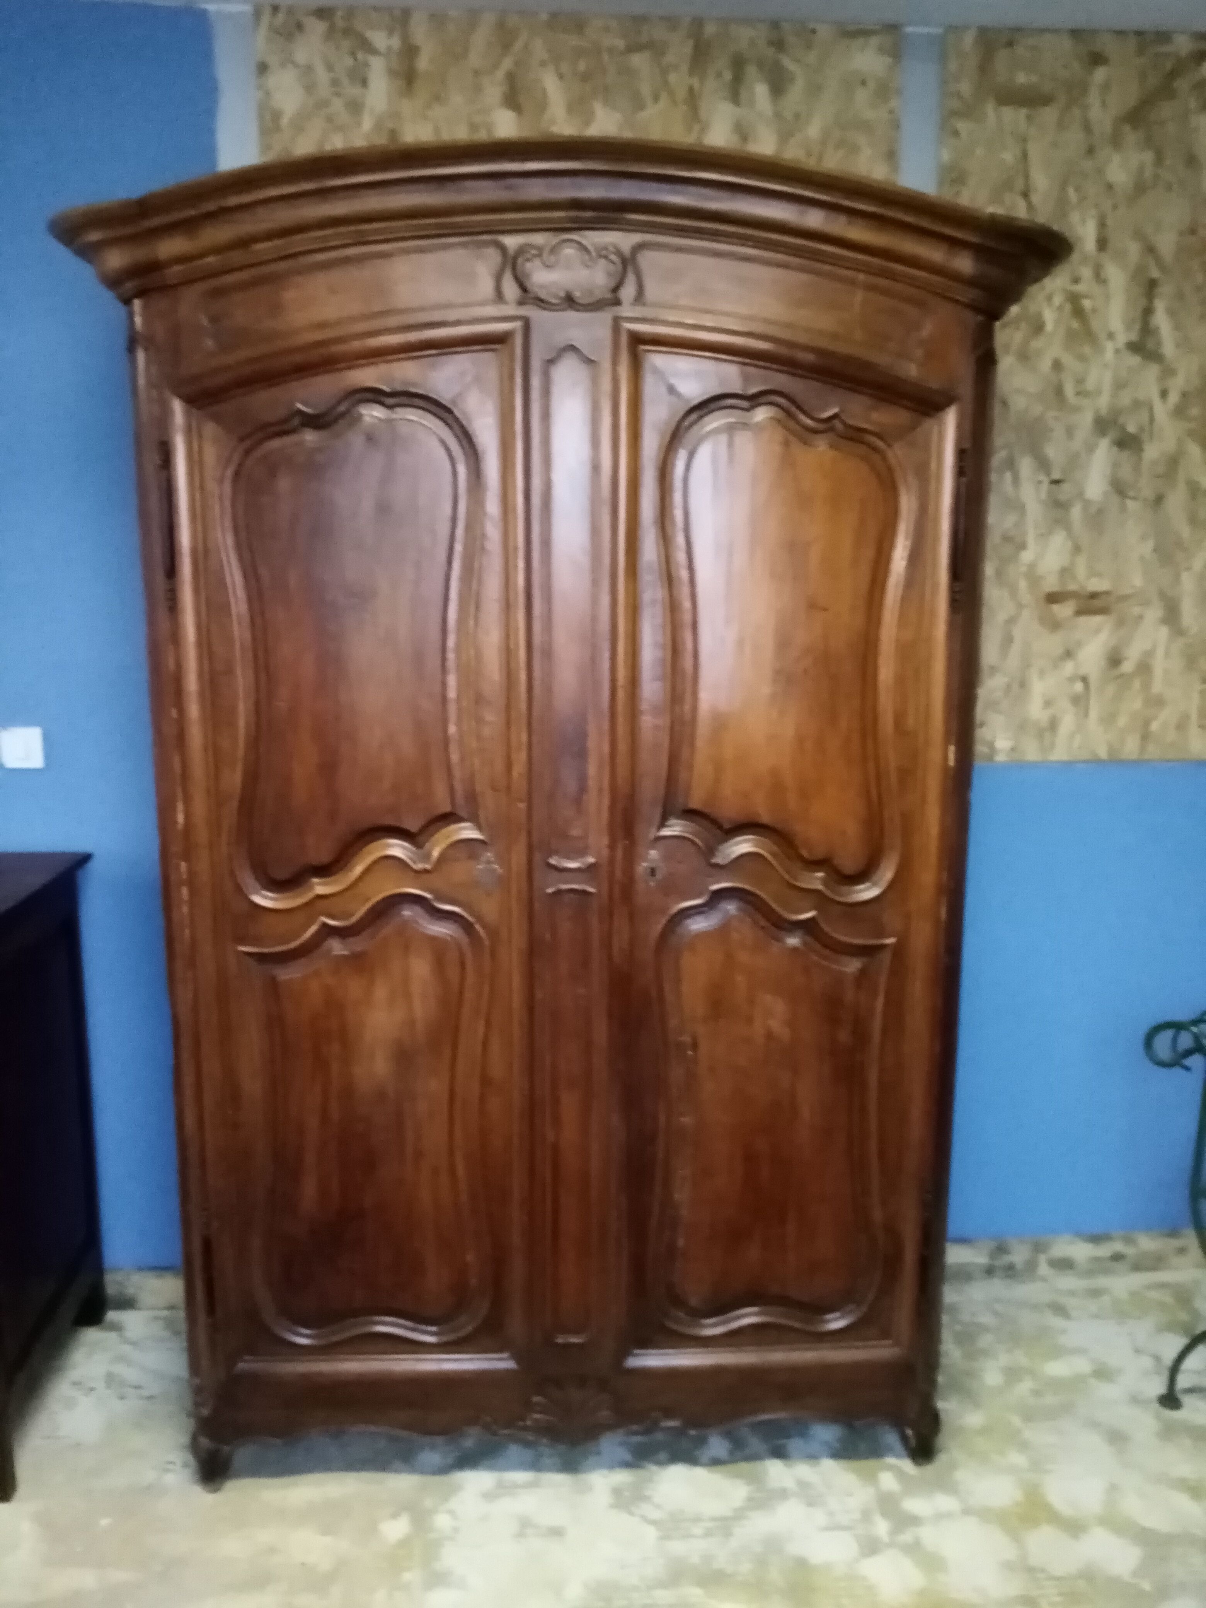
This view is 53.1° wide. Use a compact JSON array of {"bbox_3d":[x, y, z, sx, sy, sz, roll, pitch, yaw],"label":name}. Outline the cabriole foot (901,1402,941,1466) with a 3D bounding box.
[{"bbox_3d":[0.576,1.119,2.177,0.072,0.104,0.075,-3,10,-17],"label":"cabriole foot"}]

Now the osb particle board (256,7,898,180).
[{"bbox_3d":[-0.037,-0.772,2.356,1.201,1.398,0.018,-1,10,-4],"label":"osb particle board"}]

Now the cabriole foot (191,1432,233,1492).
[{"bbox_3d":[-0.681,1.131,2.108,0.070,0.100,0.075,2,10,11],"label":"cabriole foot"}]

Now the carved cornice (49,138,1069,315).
[{"bbox_3d":[-0.058,-0.873,1.974,1.451,0.215,0.540,0,10,-3],"label":"carved cornice"}]

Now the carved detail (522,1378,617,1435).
[{"bbox_3d":[-0.057,1.039,2.081,0.164,0.106,0.035,0,9,-3],"label":"carved detail"}]

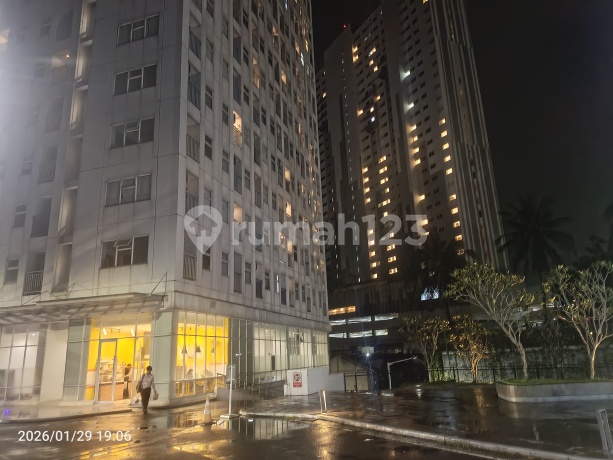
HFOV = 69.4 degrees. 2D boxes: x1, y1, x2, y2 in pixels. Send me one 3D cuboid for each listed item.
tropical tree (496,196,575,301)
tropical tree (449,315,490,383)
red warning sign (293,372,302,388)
[{"bbox_3d":[19.906,3.893,36.977,6.394,14.160,6.394,-3,-15,0],"label":"tropical tree"},{"bbox_3d":[7.672,5.542,20.743,1.769,3.124,1.769,-3,-15,0],"label":"tropical tree"},{"bbox_3d":[-0.359,6.271,18.499,0.356,0.586,0.030,-7,-16,17],"label":"red warning sign"}]

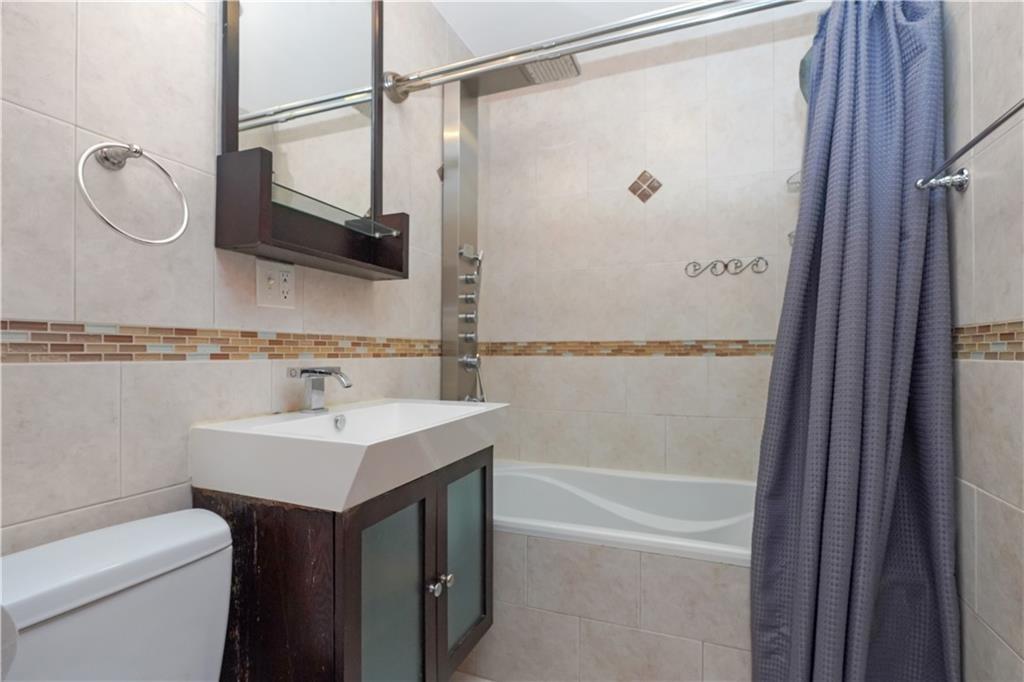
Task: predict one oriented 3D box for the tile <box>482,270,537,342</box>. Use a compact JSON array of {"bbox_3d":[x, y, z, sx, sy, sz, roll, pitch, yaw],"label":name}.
[{"bbox_3d":[-0.006,-0.166,2.227,0.276,0.340,0.010,0,-2,20],"label":"tile"}]

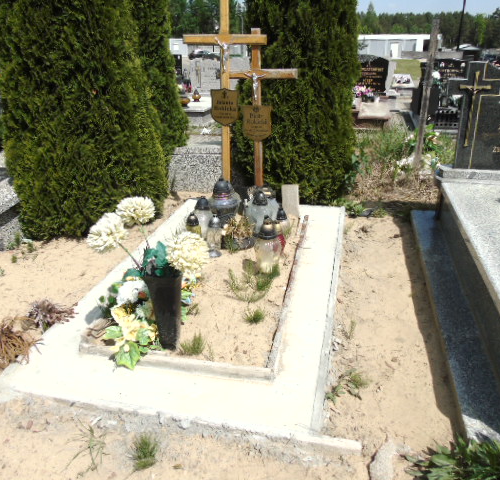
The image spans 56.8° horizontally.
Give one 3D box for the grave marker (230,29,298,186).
[{"bbox_3d":[0.060,-0.832,3.320,0.531,1.245,0.080,3,23,12],"label":"grave marker"}]

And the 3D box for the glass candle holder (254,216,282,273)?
[{"bbox_3d":[0.101,0.018,2.495,0.143,0.301,0.143,4,23,12],"label":"glass candle holder"}]

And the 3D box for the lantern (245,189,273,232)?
[{"bbox_3d":[0.059,-0.190,3.026,0.190,0.271,0.190,0,23,0],"label":"lantern"}]

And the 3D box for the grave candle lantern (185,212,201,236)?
[{"bbox_3d":[-0.350,-0.074,2.874,0.086,0.184,0.086,4,23,12],"label":"grave candle lantern"}]

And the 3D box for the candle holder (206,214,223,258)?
[{"bbox_3d":[-0.205,-0.025,2.672,0.079,0.247,0.079,4,23,12],"label":"candle holder"}]

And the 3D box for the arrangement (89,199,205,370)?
[{"bbox_3d":[-0.396,0.171,1.863,0.400,0.550,0.360,4,23,12],"label":"arrangement"}]

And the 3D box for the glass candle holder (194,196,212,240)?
[{"bbox_3d":[-0.289,-0.138,2.907,0.109,0.274,0.109,0,23,0],"label":"glass candle holder"}]

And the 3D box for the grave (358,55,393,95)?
[{"bbox_3d":[2.248,-3.085,8.579,0.754,0.669,0.170,4,23,12],"label":"grave"}]

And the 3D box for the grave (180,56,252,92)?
[{"bbox_3d":[-0.570,-3.175,8.923,1.157,0.651,0.170,4,23,12],"label":"grave"}]

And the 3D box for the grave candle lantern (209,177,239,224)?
[{"bbox_3d":[-0.173,-0.272,3.184,0.216,0.304,0.216,0,23,0],"label":"grave candle lantern"}]

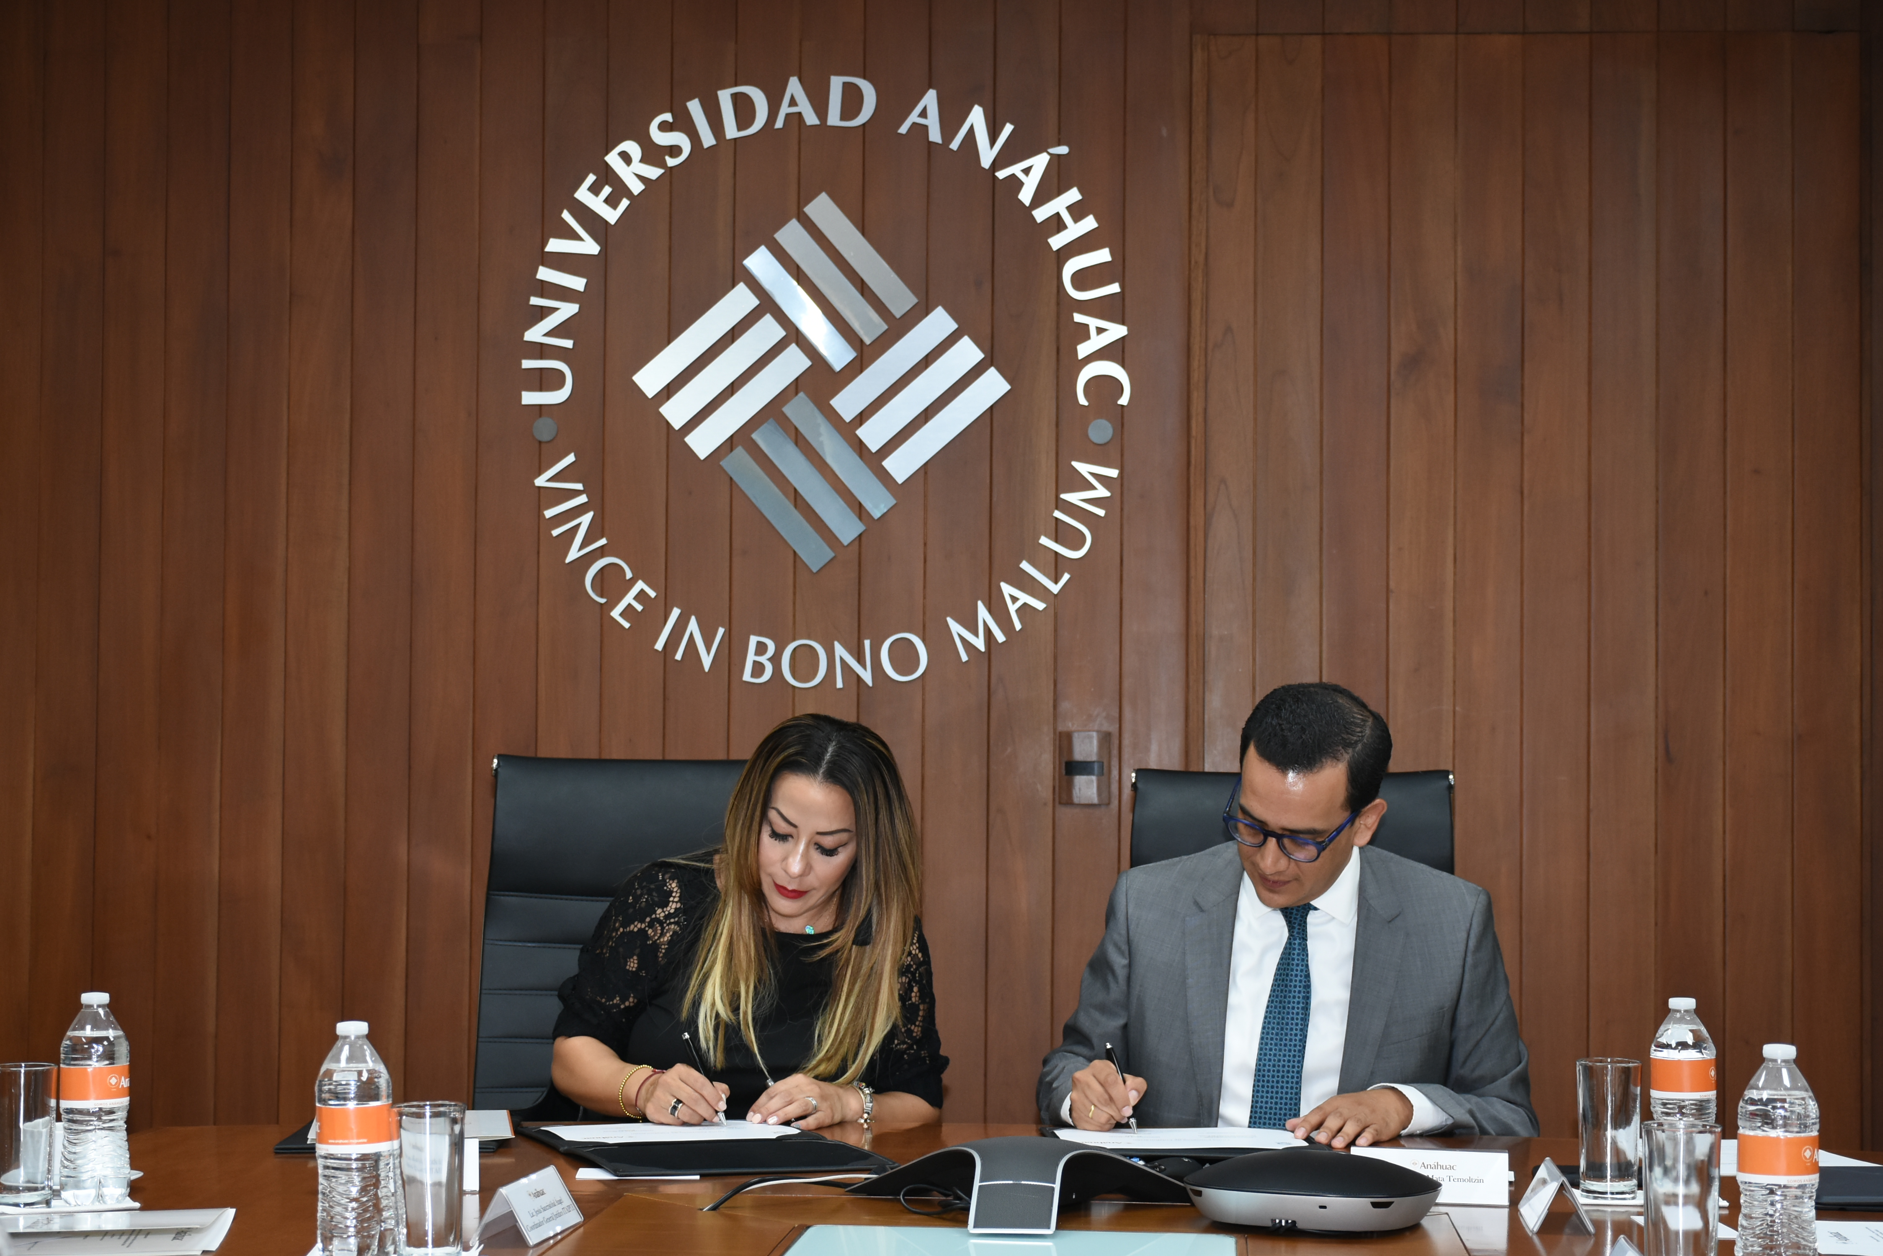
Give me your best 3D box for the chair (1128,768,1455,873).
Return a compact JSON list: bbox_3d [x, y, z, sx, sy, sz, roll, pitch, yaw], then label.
[{"bbox_3d":[0.470,0.763,3.966,0.580,1.137,0.640,0,-2,6],"label":"chair"}]

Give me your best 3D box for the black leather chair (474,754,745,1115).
[{"bbox_3d":[-0.395,0.752,3.965,0.580,1.145,0.640,1,-2,-3],"label":"black leather chair"}]

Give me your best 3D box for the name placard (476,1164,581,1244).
[{"bbox_3d":[-0.375,0.523,2.708,0.058,0.052,0.140,0,-2,12],"label":"name placard"}]

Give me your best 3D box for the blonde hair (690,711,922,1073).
[{"bbox_3d":[-0.160,0.314,3.470,0.275,0.430,0.260,0,-2,5],"label":"blonde hair"}]

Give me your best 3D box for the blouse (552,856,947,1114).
[{"bbox_3d":[-0.227,0.510,3.580,0.480,0.480,0.360,1,-2,-7],"label":"blouse"}]

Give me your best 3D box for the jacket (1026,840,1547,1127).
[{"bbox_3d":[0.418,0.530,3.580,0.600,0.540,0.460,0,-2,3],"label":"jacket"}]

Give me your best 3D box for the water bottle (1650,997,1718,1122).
[{"bbox_3d":[0.736,0.465,2.955,0.066,0.200,0.066,0,-2,0],"label":"water bottle"}]

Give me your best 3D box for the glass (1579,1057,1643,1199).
[{"bbox_3d":[0.666,0.499,2.970,0.064,0.133,0.064,0,-2,0],"label":"glass"}]

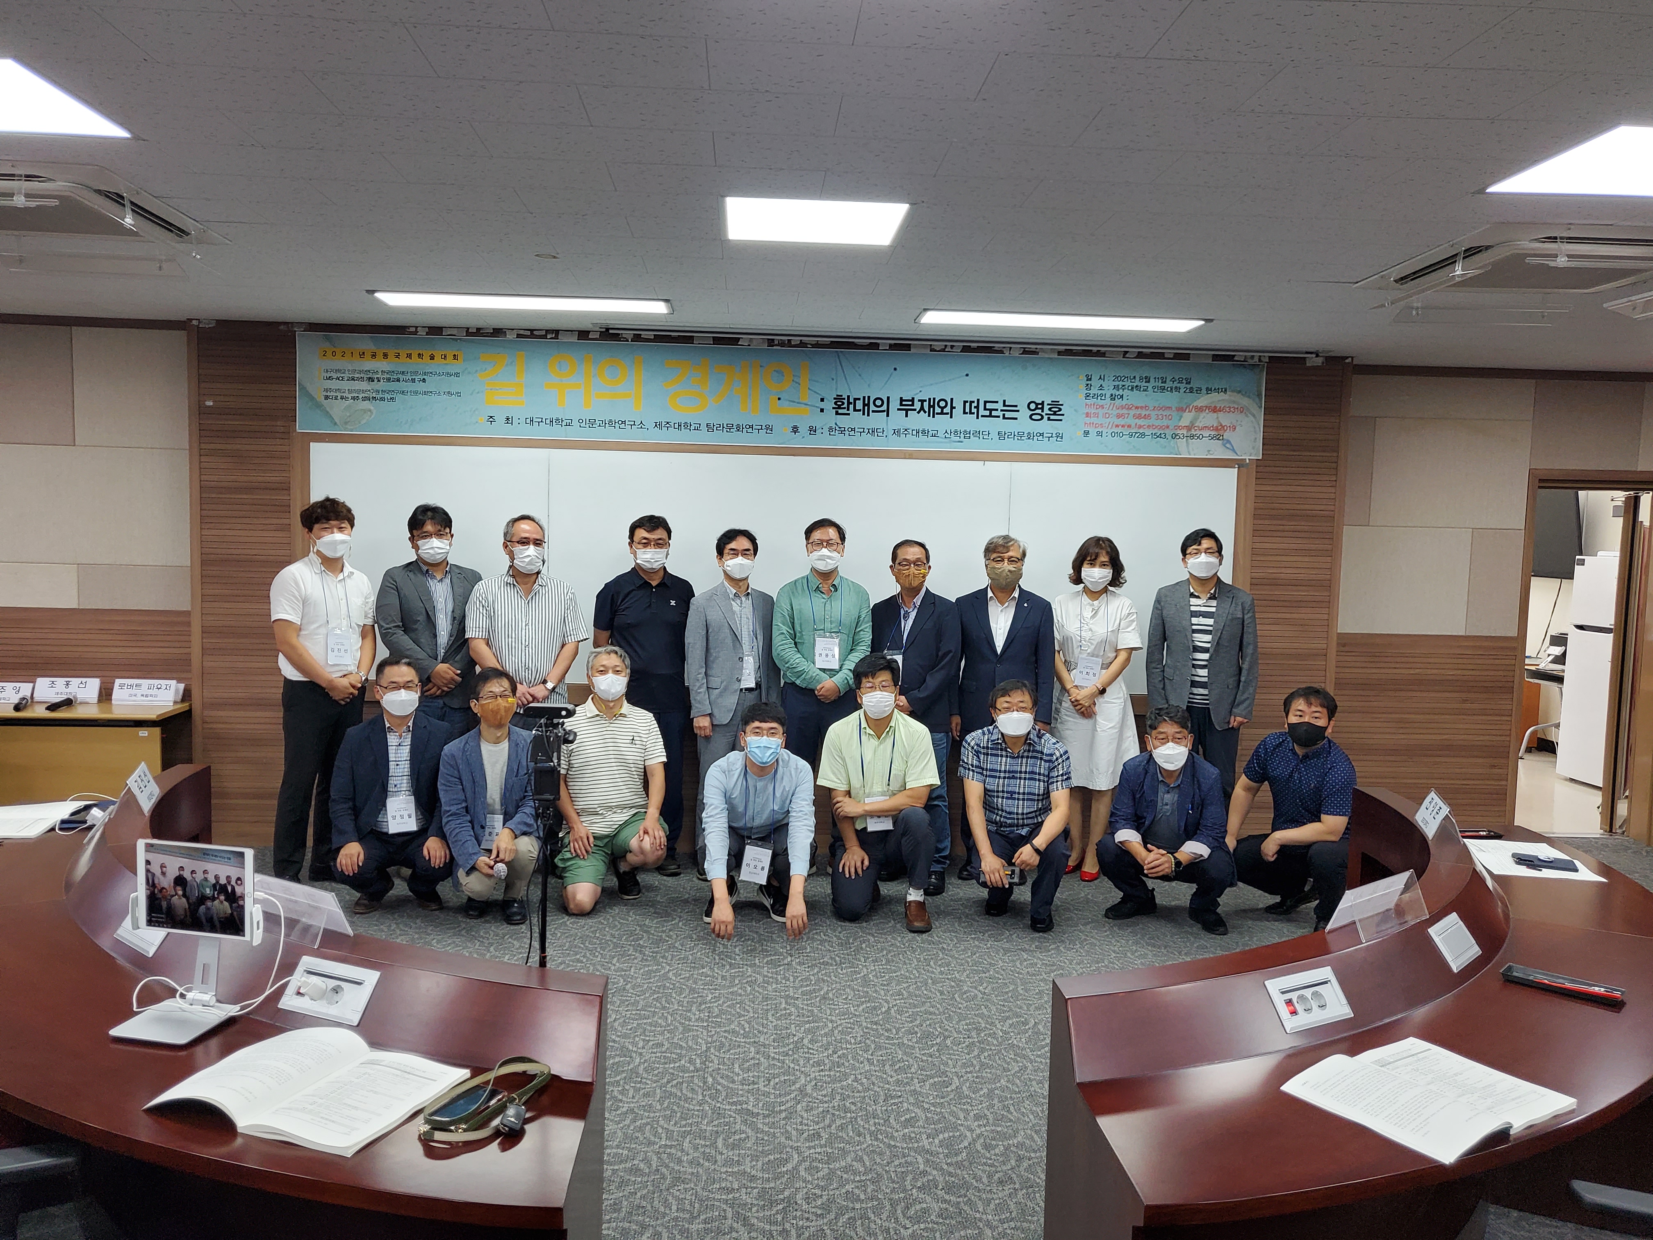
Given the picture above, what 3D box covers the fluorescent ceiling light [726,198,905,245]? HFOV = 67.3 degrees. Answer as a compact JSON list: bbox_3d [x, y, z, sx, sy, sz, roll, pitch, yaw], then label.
[{"bbox_3d":[-0.036,-1.305,4.002,0.600,0.060,0.600,1,4,-4],"label":"fluorescent ceiling light"}]

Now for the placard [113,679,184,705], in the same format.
[{"bbox_3d":[-3.387,0.363,6.183,0.305,0.120,0.066,1,4,-4],"label":"placard"}]

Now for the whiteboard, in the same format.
[{"bbox_3d":[-0.229,-0.252,6.558,4.860,1.230,0.040,1,4,-4],"label":"whiteboard"}]

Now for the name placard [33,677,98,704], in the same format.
[{"bbox_3d":[-3.794,0.351,6.225,0.315,0.120,0.066,1,4,-4],"label":"name placard"}]

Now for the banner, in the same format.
[{"bbox_3d":[-0.171,-1.149,6.412,5.000,0.495,0.020,1,4,-4],"label":"banner"}]

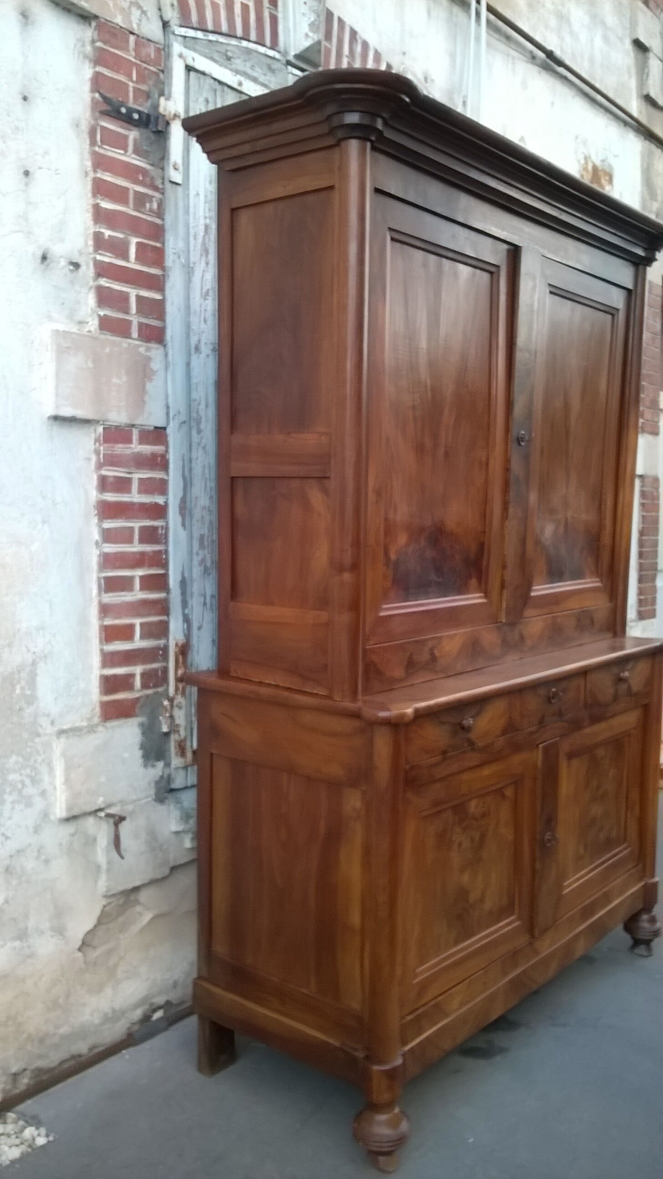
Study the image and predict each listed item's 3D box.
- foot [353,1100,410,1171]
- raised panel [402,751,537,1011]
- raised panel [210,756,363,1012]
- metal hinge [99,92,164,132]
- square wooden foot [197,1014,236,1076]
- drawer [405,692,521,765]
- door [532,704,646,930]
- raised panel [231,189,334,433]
[{"bbox_3d":[0.114,1.203,2.275,0.124,0.153,0.124,1,5,0],"label":"foot"},{"bbox_3d":[0.346,0.682,2.500,0.027,0.519,0.601,5,6,39],"label":"raised panel"},{"bbox_3d":[-0.107,0.666,2.411,0.471,0.500,0.020,5,6,39],"label":"raised panel"},{"bbox_3d":[-0.492,-1.183,2.562,0.039,0.054,0.181,5,6,39],"label":"metal hinge"},{"bbox_3d":[-0.294,1.155,2.674,0.045,0.169,0.105,5,6,39],"label":"square wooden foot"},{"bbox_3d":[0.168,0.308,2.553,0.425,0.096,0.495,5,6,39],"label":"drawer"},{"bbox_3d":[0.764,0.643,3.011,0.030,0.519,0.722,5,6,39],"label":"door"},{"bbox_3d":[-0.112,-0.631,2.402,0.312,0.536,0.020,5,6,39],"label":"raised panel"}]

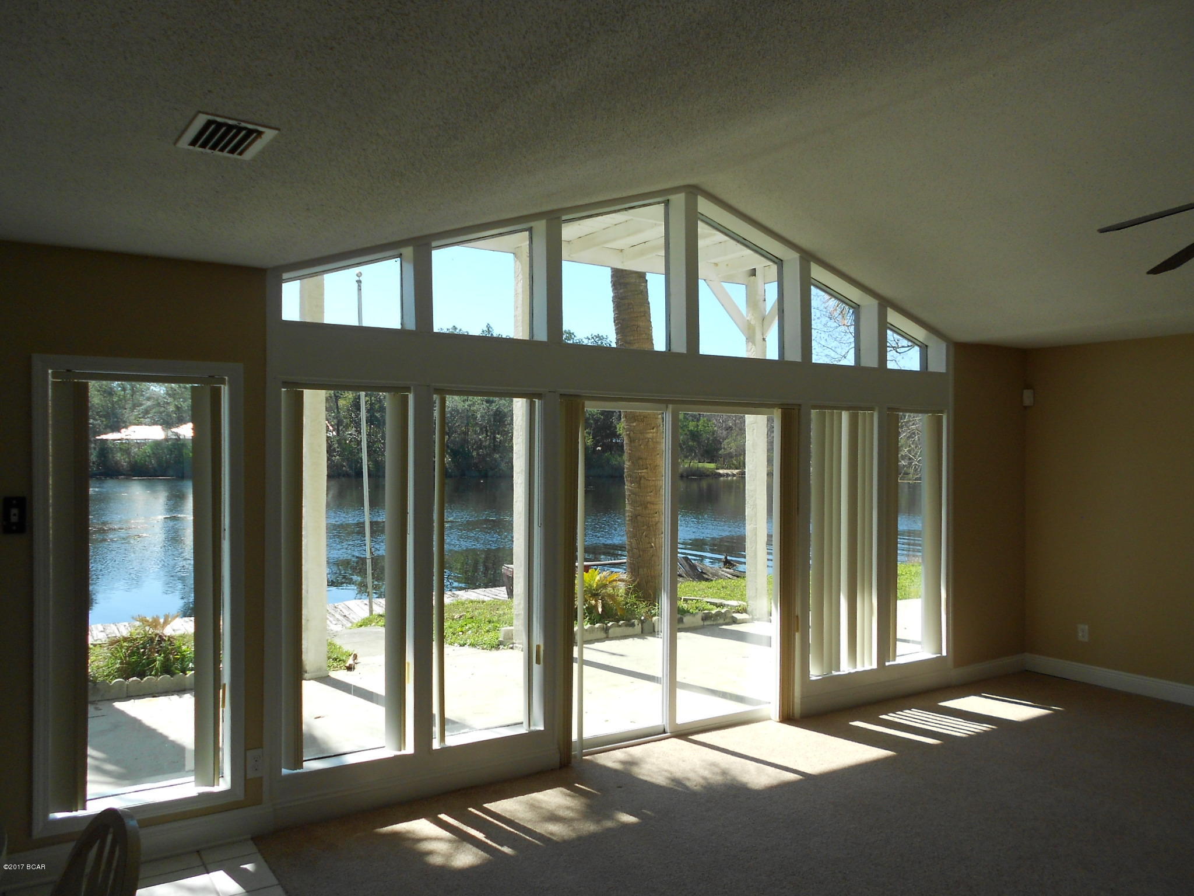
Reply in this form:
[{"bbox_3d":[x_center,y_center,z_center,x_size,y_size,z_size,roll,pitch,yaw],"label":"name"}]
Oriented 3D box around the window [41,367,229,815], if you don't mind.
[{"bbox_3d":[-1.916,0.571,3.764,0.683,1.752,0.080,0,0,-32],"label":"window"}]

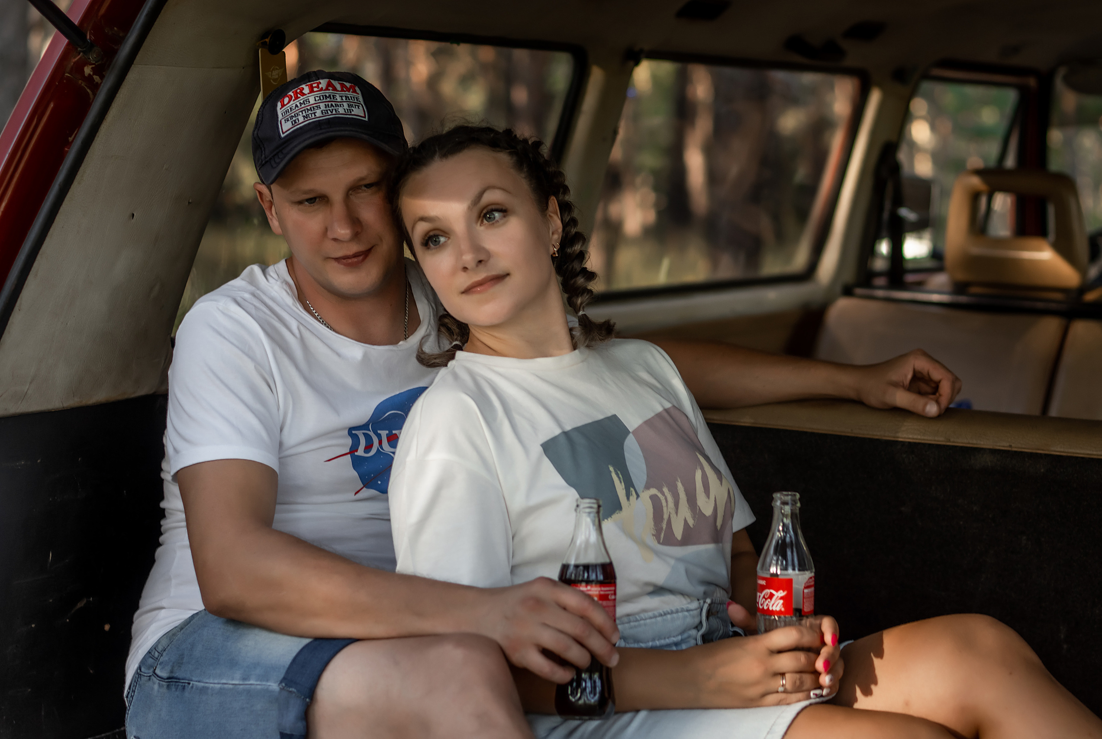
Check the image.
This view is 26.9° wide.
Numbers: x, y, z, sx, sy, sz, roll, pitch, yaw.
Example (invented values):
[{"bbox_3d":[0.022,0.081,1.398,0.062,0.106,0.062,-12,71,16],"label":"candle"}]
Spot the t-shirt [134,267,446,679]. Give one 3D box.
[{"bbox_3d":[-0.213,0.108,2.530,0.480,0.500,0.310,3,7,-32],"label":"t-shirt"}]

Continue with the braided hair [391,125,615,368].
[{"bbox_3d":[-0.065,-0.125,2.430,0.200,0.255,0.195,-20,3,-18],"label":"braided hair"}]

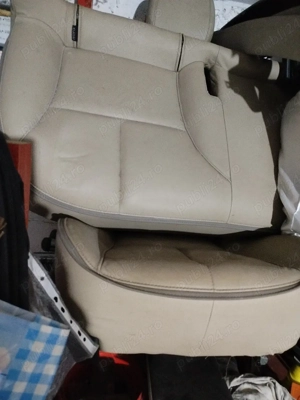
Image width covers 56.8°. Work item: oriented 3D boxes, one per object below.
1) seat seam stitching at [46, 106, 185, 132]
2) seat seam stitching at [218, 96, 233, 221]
[{"bbox_3d":[-0.083,-0.209,0.735,0.371,0.015,0.014,7,66,-12],"label":"seat seam stitching"},{"bbox_3d":[0.216,-0.127,0.774,0.022,0.030,0.410,9,66,-11],"label":"seat seam stitching"}]

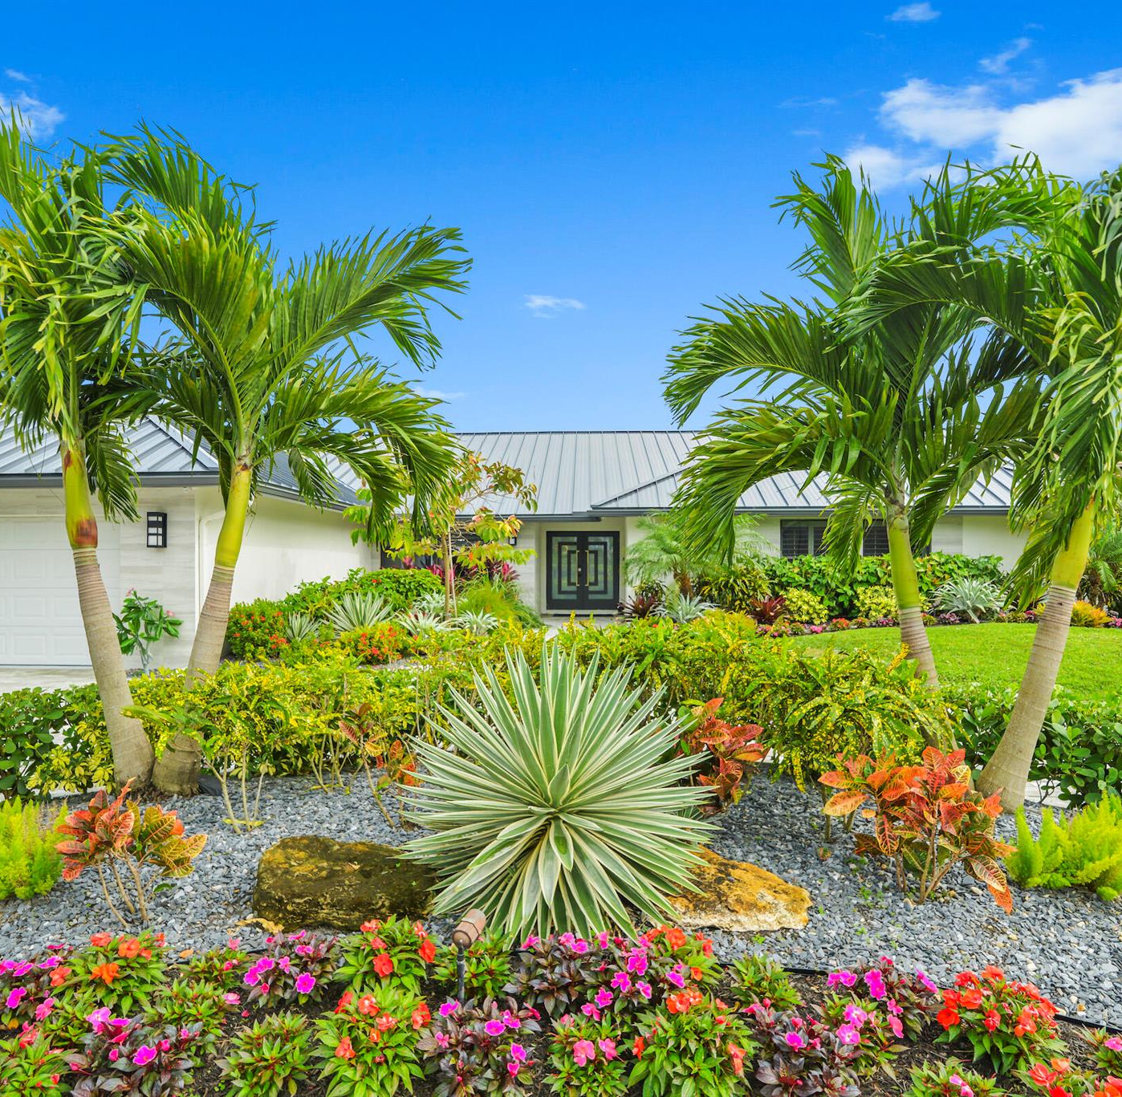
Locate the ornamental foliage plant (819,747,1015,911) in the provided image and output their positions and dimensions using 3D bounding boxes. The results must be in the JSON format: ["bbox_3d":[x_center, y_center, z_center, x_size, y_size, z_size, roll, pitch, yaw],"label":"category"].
[{"bbox_3d":[1.535,1.207,3.200,0.770,0.648,0.693,0,-1,26],"label":"ornamental foliage plant"}]

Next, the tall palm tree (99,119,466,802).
[{"bbox_3d":[-1.674,-0.527,4.700,2.158,4.145,2.050,0,-1,-21],"label":"tall palm tree"}]

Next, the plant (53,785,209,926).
[{"bbox_3d":[-1.752,1.260,3.000,0.530,0.538,0.504,0,-1,-30],"label":"plant"}]

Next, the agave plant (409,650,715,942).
[{"bbox_3d":[-0.010,0.970,3.020,1.253,1.118,1.216,0,-1,0],"label":"agave plant"}]

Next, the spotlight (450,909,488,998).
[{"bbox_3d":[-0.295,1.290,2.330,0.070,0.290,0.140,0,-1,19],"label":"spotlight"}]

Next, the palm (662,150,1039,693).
[{"bbox_3d":[1.789,-0.455,4.750,2.202,4.002,2.092,0,-1,22],"label":"palm"}]

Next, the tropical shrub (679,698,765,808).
[{"bbox_3d":[0.895,1.194,4.120,0.502,0.692,0.502,0,-1,12],"label":"tropical shrub"}]

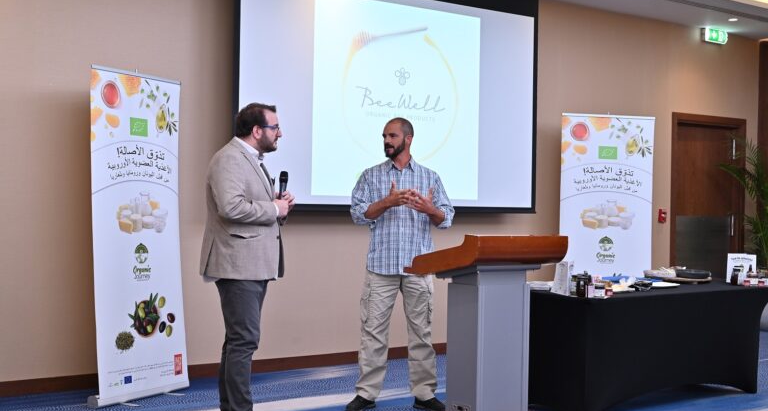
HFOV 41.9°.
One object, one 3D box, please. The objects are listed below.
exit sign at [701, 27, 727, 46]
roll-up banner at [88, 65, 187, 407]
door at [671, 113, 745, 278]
[{"bbox_3d":[3.489,-1.781,10.573,0.400,0.150,0.070,1,0,-36],"label":"exit sign"},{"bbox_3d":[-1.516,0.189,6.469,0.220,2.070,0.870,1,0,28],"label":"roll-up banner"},{"bbox_3d":[3.428,0.186,10.620,1.270,2.260,0.120,1,0,-36],"label":"door"}]

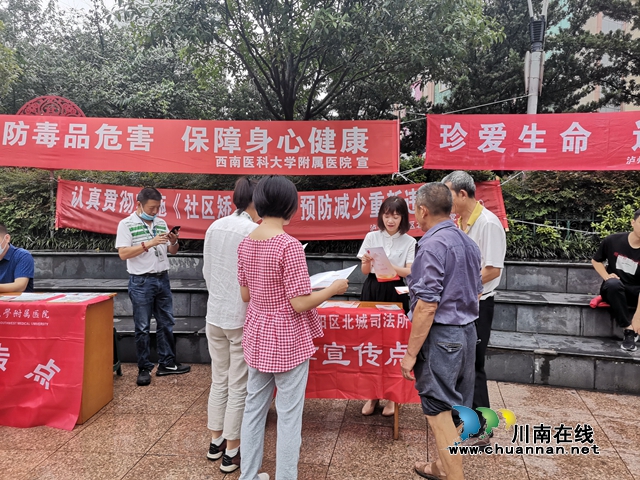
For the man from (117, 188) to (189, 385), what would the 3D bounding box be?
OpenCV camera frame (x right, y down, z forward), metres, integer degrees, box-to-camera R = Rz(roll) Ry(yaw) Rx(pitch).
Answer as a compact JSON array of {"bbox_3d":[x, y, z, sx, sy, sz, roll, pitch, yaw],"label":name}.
[{"bbox_3d":[-1.429,0.364,4.116,0.470,1.660,0.500,2,1,44],"label":"man"}]

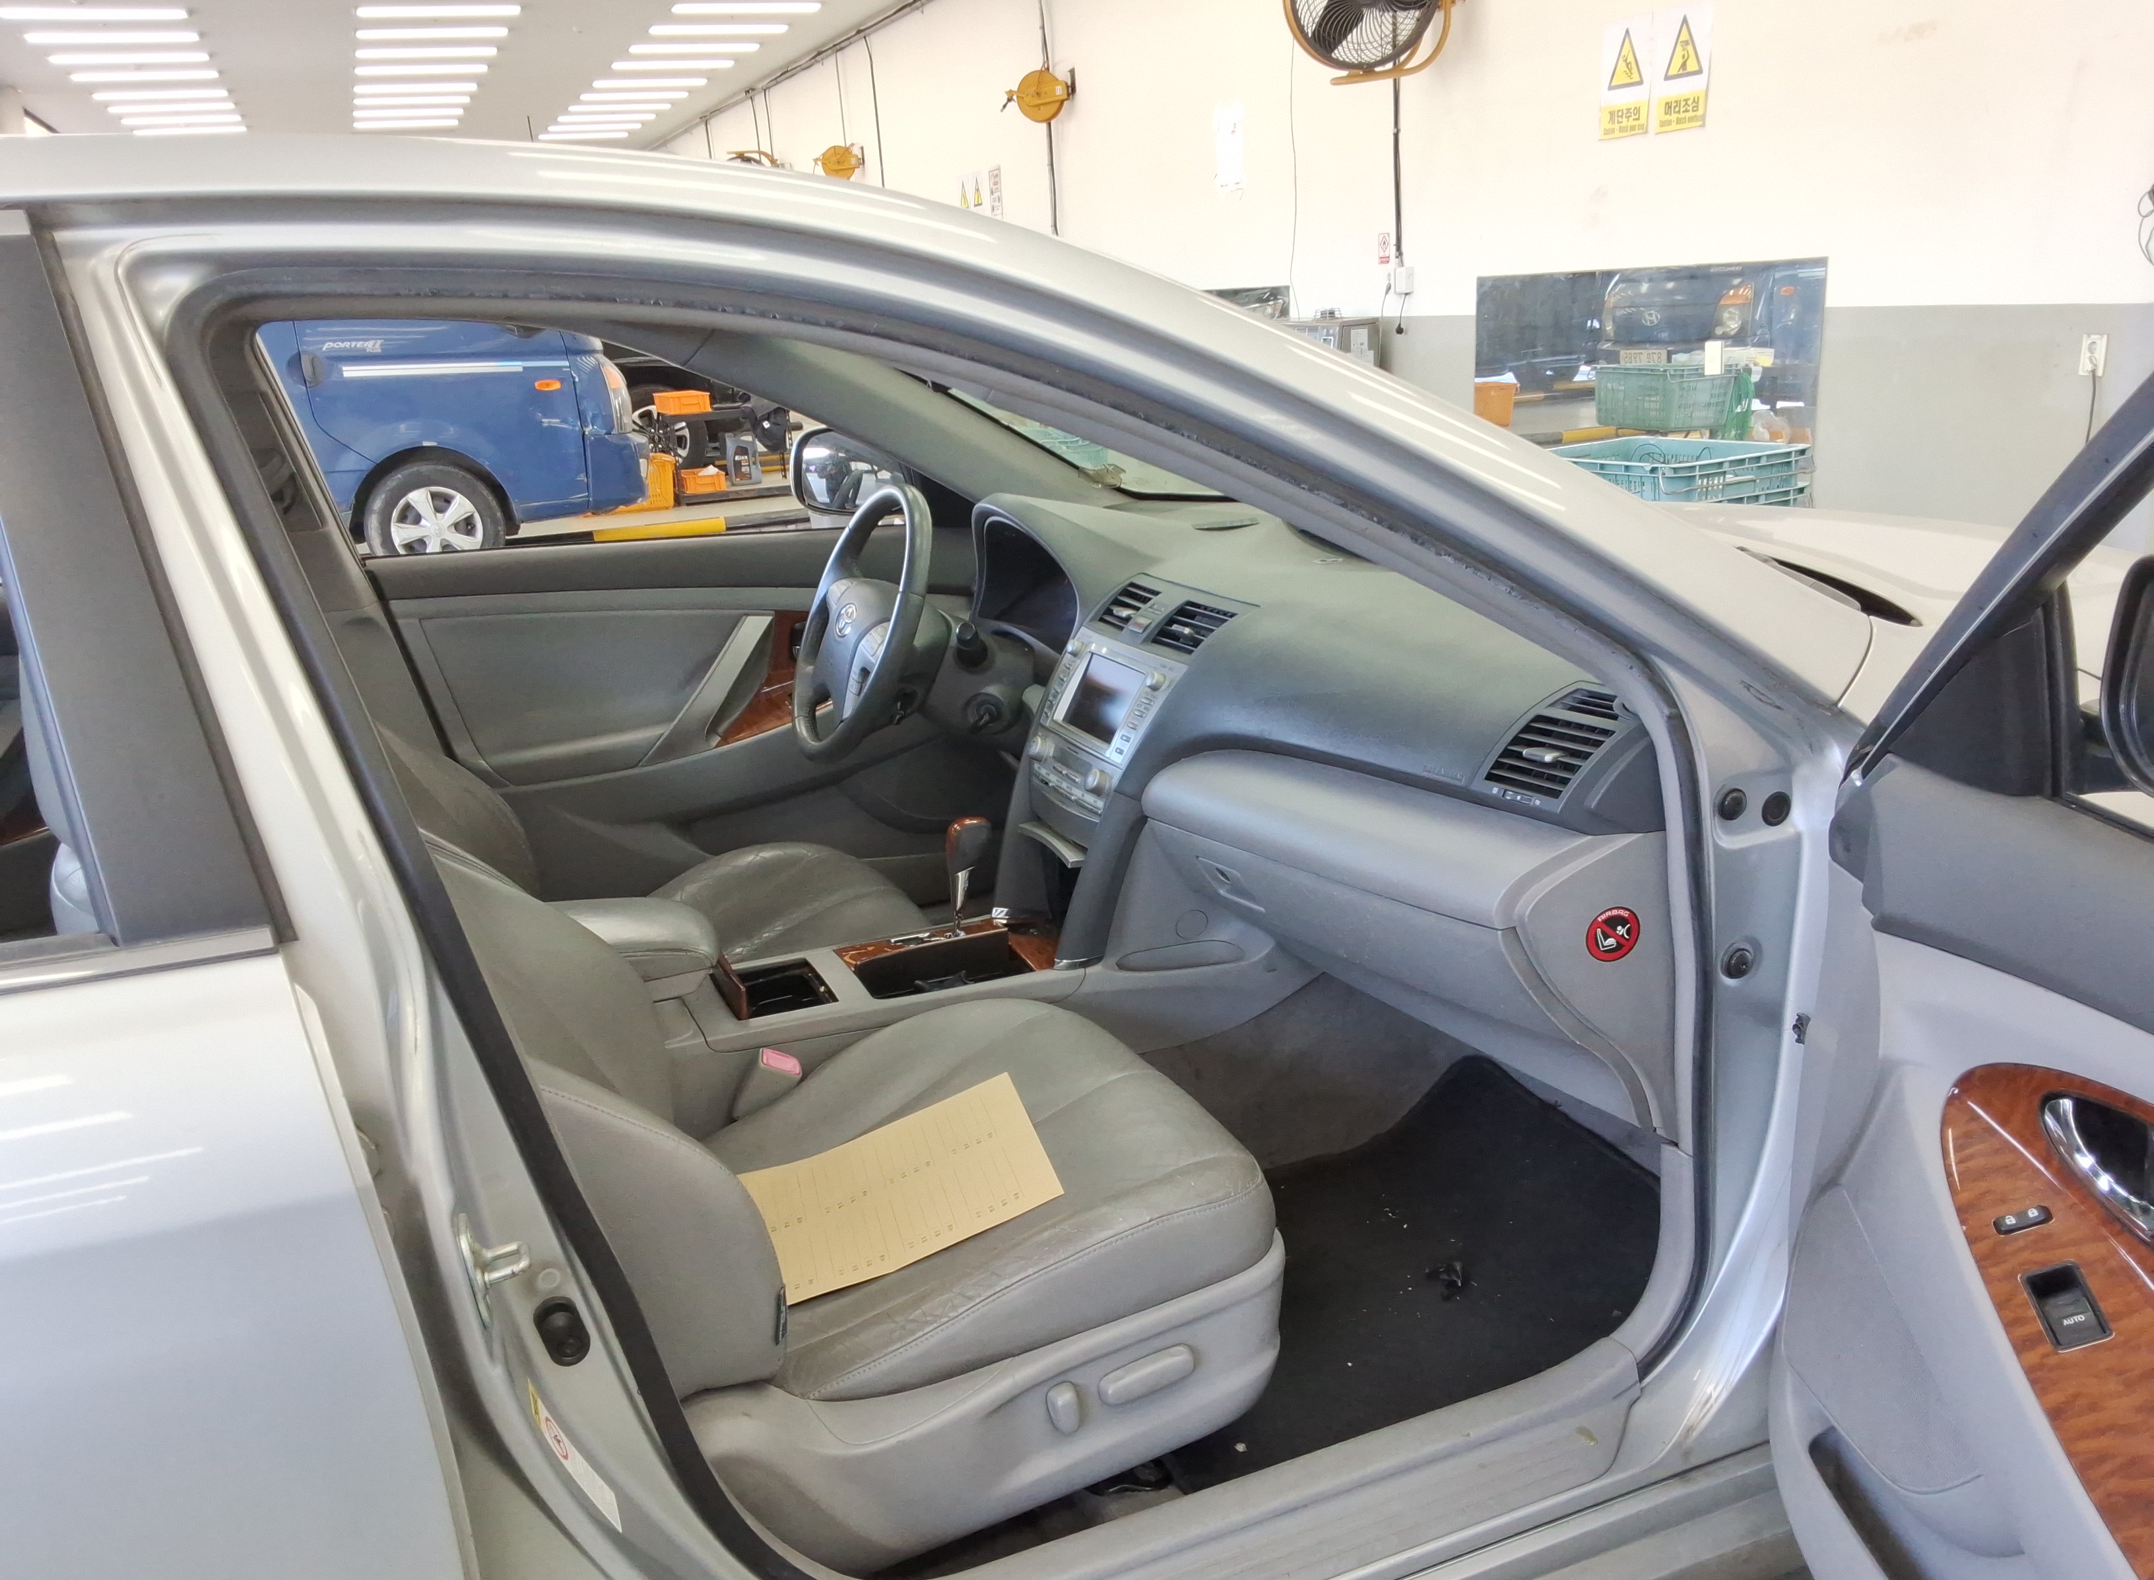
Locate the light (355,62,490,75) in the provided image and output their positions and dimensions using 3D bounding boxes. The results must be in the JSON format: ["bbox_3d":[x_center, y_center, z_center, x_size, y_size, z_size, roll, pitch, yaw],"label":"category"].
[{"bbox_3d":[-6.254,-6.880,16.641,1.220,0.080,0.170,-10,18,-20],"label":"light"}]

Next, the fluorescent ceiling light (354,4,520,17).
[{"bbox_3d":[-4.931,-6.033,13.495,1.220,0.080,0.170,-10,18,-20],"label":"fluorescent ceiling light"}]

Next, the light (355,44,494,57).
[{"bbox_3d":[-5.808,-6.594,15.578,1.220,0.080,0.170,-10,18,-20],"label":"light"}]

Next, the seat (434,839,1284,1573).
[{"bbox_3d":[-0.323,0.186,1.547,0.950,0.880,0.540,-10,18,-20],"label":"seat"}]

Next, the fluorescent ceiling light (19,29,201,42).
[{"bbox_3d":[-7.510,-5.852,13.535,1.200,0.080,0.120,-10,18,-20],"label":"fluorescent ceiling light"}]

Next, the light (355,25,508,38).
[{"bbox_3d":[-5.336,-6.253,14.379,1.200,0.080,0.120,-10,18,-20],"label":"light"}]

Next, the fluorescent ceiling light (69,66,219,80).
[{"bbox_3d":[-8.472,-6.503,15.864,1.220,0.080,0.170,-10,18,-20],"label":"fluorescent ceiling light"}]

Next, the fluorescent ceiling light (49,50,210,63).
[{"bbox_3d":[-8.036,-6.213,14.793,1.220,0.080,0.170,-10,18,-20],"label":"fluorescent ceiling light"}]

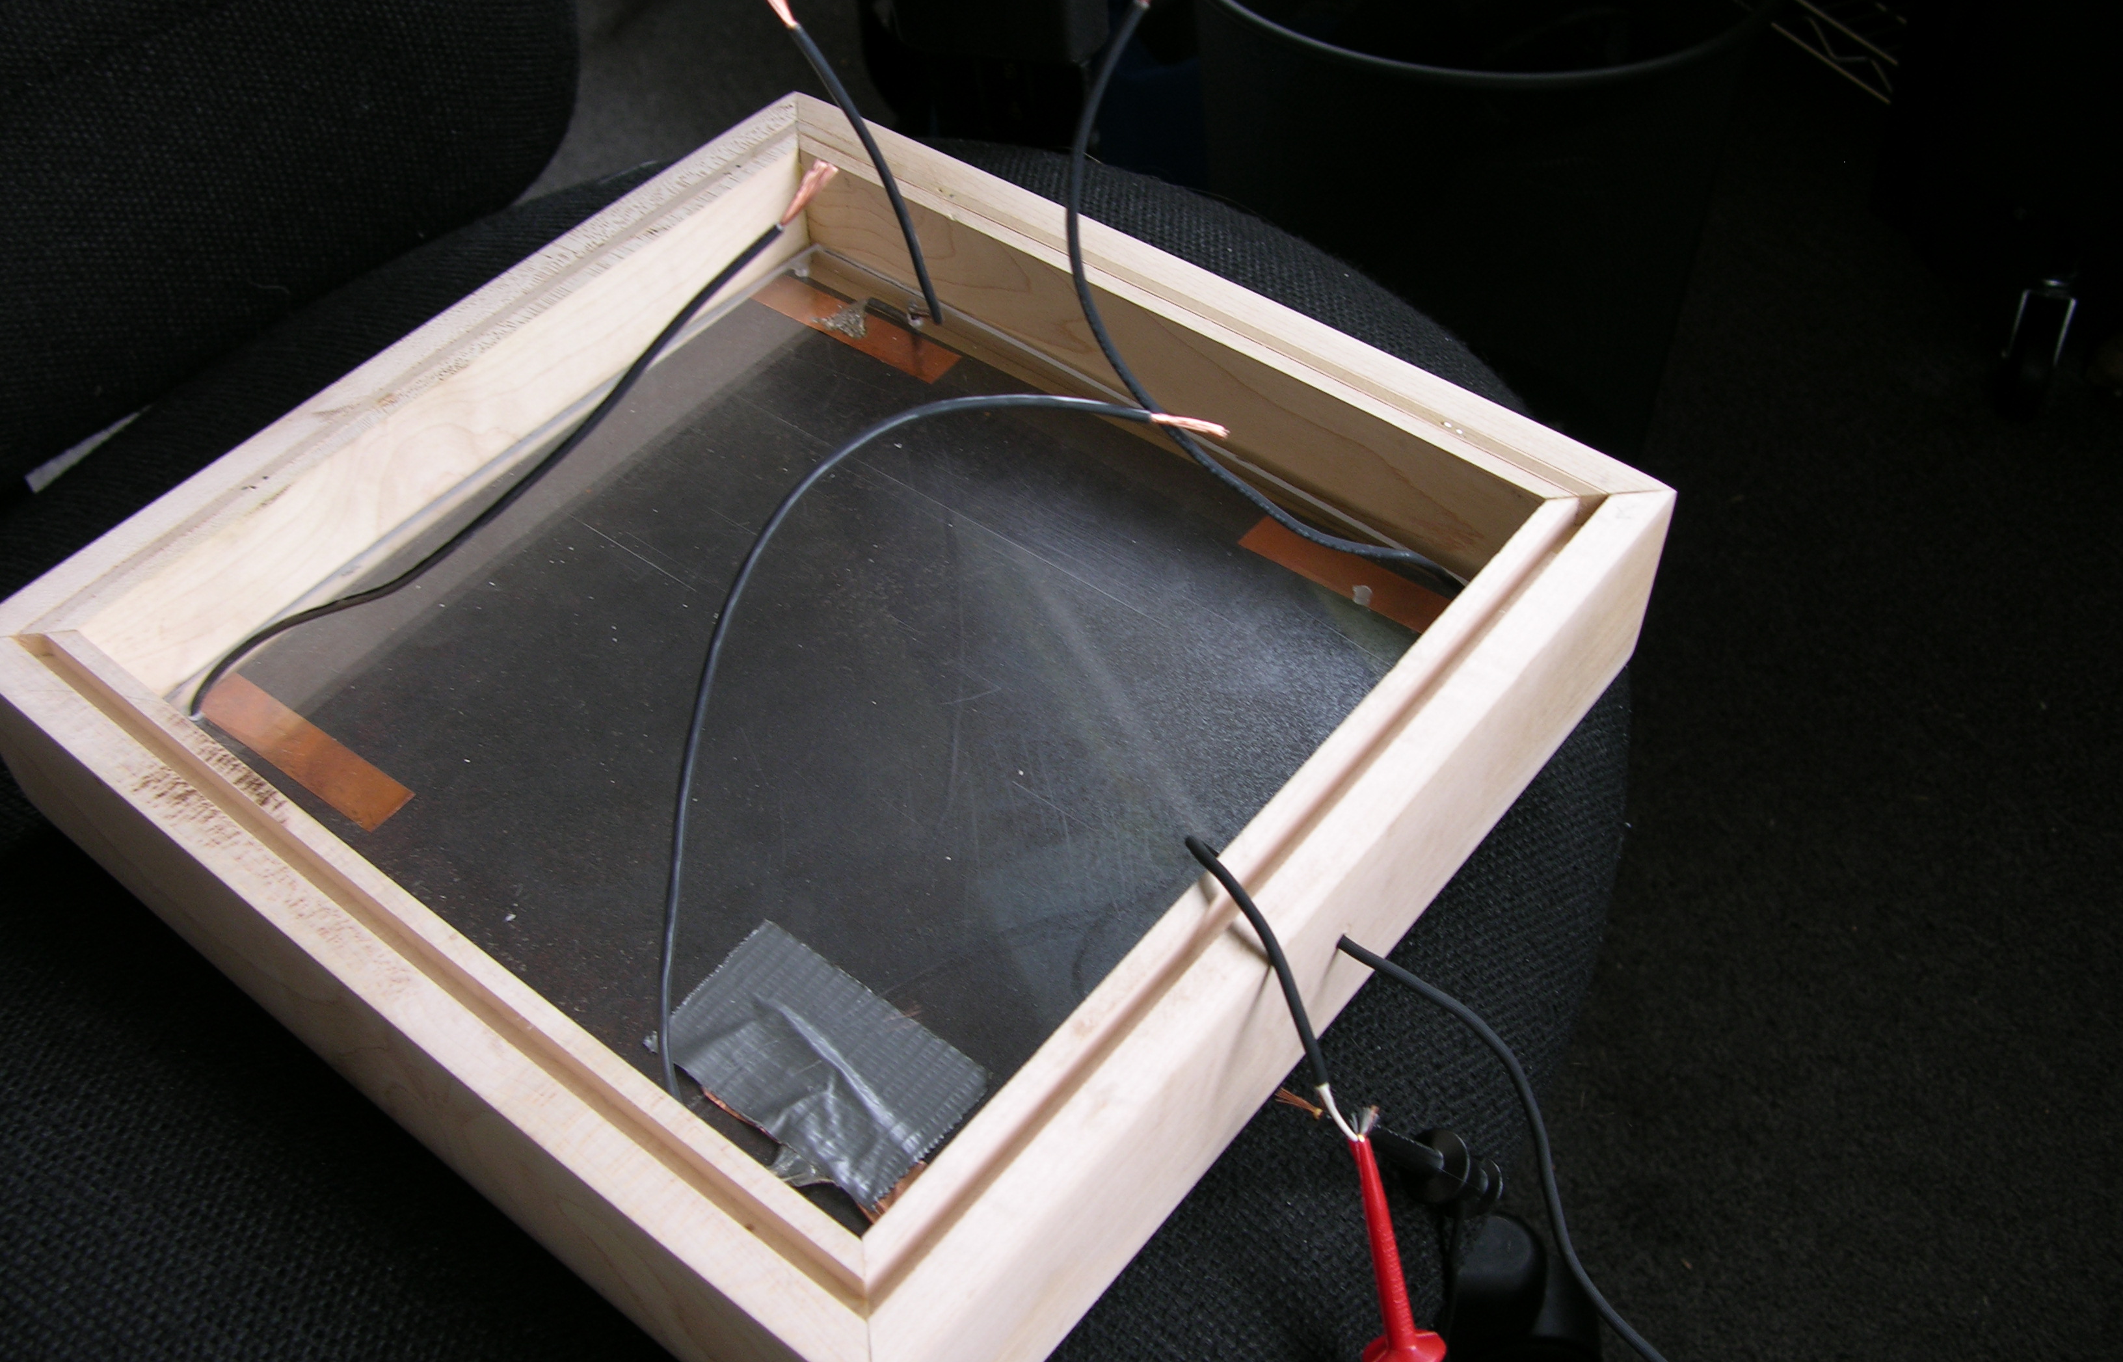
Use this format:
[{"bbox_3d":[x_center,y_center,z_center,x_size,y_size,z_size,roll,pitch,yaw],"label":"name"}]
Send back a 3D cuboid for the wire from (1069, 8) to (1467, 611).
[{"bbox_3d":[0.050,-0.079,0.491,0.104,0.142,0.020,19,50,18],"label":"wire"}]

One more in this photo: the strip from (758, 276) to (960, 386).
[{"bbox_3d":[-0.058,-0.100,0.607,0.067,0.001,0.013,30,56,26],"label":"strip"}]

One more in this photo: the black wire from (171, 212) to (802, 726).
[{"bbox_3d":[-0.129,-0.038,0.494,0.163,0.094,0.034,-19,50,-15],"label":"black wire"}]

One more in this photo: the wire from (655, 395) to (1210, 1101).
[{"bbox_3d":[-0.036,-0.005,0.463,0.036,0.093,0.186,29,54,25],"label":"wire"}]

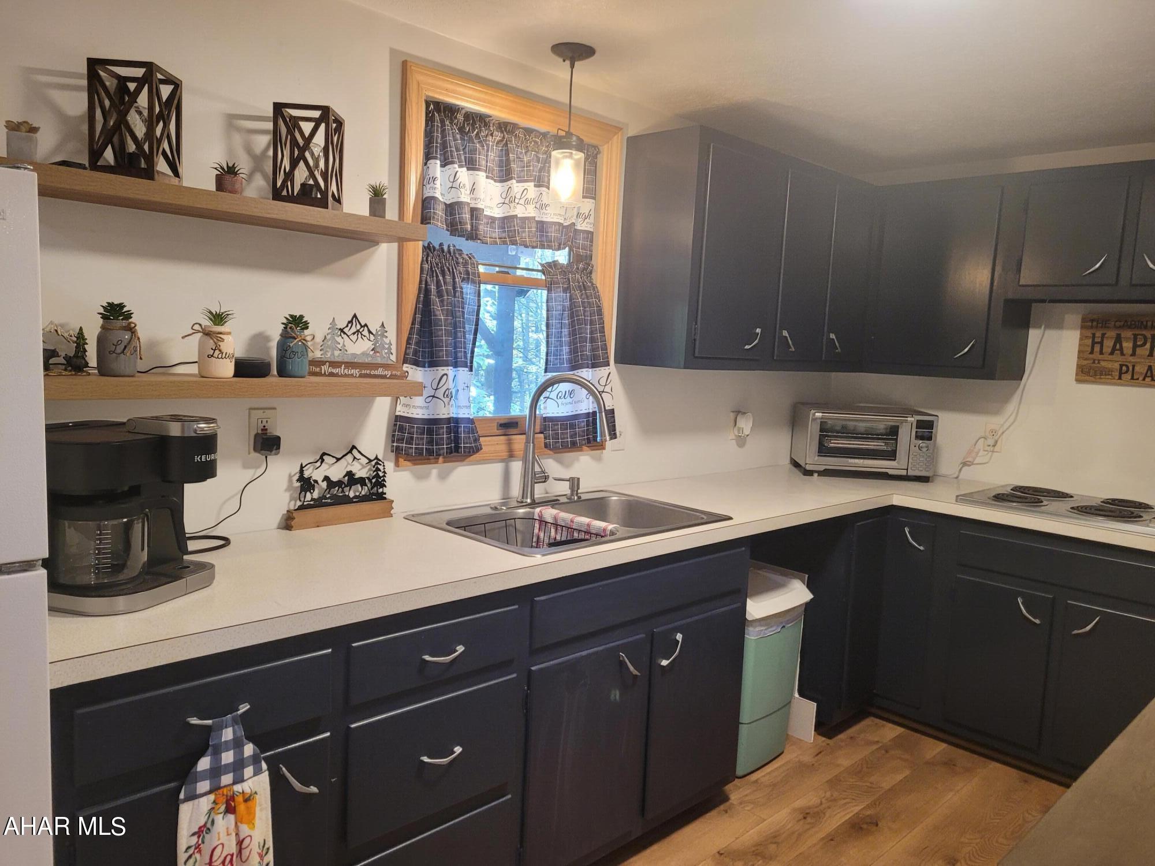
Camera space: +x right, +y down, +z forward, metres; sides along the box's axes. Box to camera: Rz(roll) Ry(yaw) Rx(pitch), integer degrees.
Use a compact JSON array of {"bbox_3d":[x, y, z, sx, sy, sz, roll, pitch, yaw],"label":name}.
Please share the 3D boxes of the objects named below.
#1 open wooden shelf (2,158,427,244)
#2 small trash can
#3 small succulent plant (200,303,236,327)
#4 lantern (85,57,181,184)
[{"bbox_3d":[-0.832,-0.485,1.851,1.080,0.034,0.218,-3,8,-45],"label":"open wooden shelf"},{"bbox_3d":[0.570,0.825,3.039,0.385,0.635,0.300,-3,9,-44],"label":"small trash can"},{"bbox_3d":[-0.790,-0.261,1.909,0.076,0.056,0.075,-3,8,-45],"label":"small succulent plant"},{"bbox_3d":[-0.894,-0.615,1.762,0.125,0.236,0.125,3,6,-2],"label":"lantern"}]

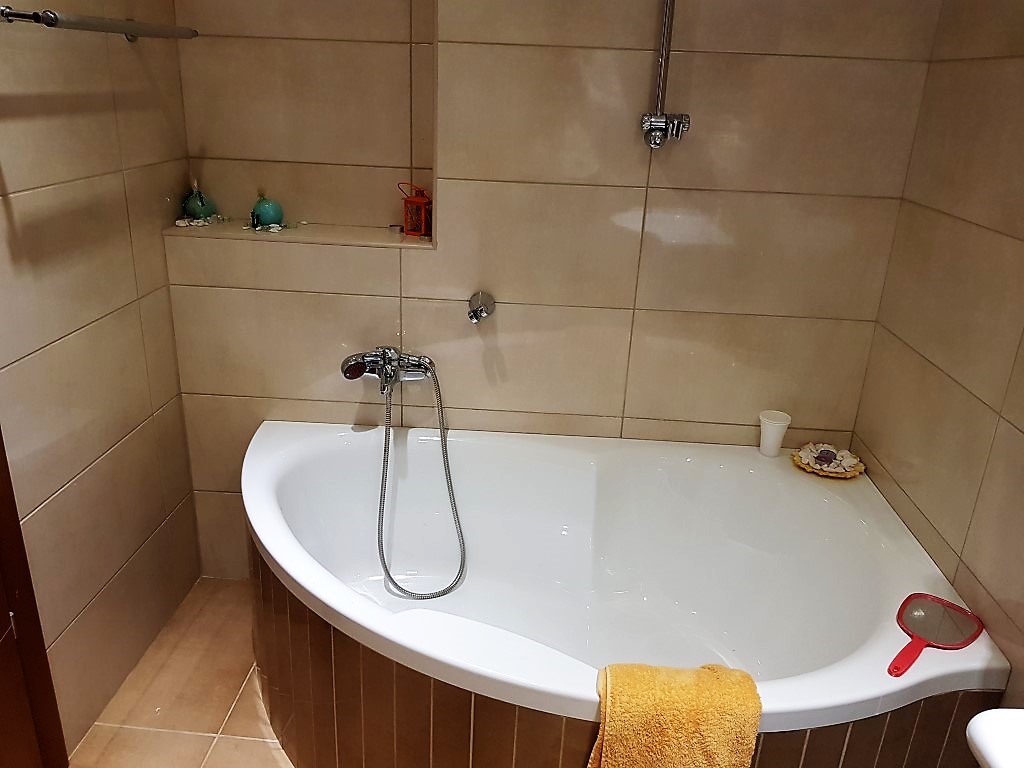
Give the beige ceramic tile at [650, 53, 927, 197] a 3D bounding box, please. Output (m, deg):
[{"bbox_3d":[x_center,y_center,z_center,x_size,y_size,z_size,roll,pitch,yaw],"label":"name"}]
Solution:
[{"bbox_3d":[0.626,-0.591,1.770,0.599,0.300,0.010,3,21,2],"label":"beige ceramic tile"}]

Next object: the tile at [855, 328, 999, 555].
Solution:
[{"bbox_3d":[0.890,0.092,1.700,0.010,0.300,0.582,3,21,2],"label":"tile"}]

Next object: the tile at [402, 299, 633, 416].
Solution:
[{"bbox_3d":[0.007,-0.066,2.009,0.594,0.300,0.010,3,21,2],"label":"tile"}]

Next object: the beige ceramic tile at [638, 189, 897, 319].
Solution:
[{"bbox_3d":[0.614,-0.311,1.877,0.599,0.300,0.012,3,21,2],"label":"beige ceramic tile"}]

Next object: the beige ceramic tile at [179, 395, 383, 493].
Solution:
[{"bbox_3d":[-0.604,0.180,2.141,0.608,0.300,0.012,3,21,2],"label":"beige ceramic tile"}]

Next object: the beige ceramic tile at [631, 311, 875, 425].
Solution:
[{"bbox_3d":[0.603,-0.032,1.986,0.599,0.300,0.012,3,21,2],"label":"beige ceramic tile"}]

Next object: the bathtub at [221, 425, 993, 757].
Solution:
[{"bbox_3d":[0.072,0.560,1.717,1.585,0.532,0.975,3,21,2],"label":"bathtub"}]

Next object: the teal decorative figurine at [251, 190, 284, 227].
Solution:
[{"bbox_3d":[-0.639,-0.459,2.011,0.088,0.099,0.085,3,21,2],"label":"teal decorative figurine"}]

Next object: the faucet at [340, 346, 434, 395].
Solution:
[{"bbox_3d":[-0.313,-0.036,1.961,0.238,0.105,0.135,3,21,2],"label":"faucet"}]

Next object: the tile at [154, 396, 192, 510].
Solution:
[{"bbox_3d":[-0.915,0.190,2.078,0.010,0.300,0.146,3,21,2],"label":"tile"}]

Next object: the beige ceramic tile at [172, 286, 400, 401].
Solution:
[{"bbox_3d":[-0.592,-0.100,2.032,0.608,0.300,0.012,3,21,2],"label":"beige ceramic tile"}]

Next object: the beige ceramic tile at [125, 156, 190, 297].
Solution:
[{"bbox_3d":[-0.886,-0.405,1.956,0.010,0.300,0.350,3,21,2],"label":"beige ceramic tile"}]

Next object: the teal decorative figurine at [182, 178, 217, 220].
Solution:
[{"bbox_3d":[-0.824,-0.486,2.046,0.093,0.115,0.093,3,21,2],"label":"teal decorative figurine"}]

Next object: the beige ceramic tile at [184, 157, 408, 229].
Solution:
[{"bbox_3d":[-0.569,-0.516,2.083,0.603,0.159,0.012,3,21,2],"label":"beige ceramic tile"}]

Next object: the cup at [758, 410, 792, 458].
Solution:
[{"bbox_3d":[0.679,0.137,2.001,0.079,0.101,0.079,3,21,2],"label":"cup"}]

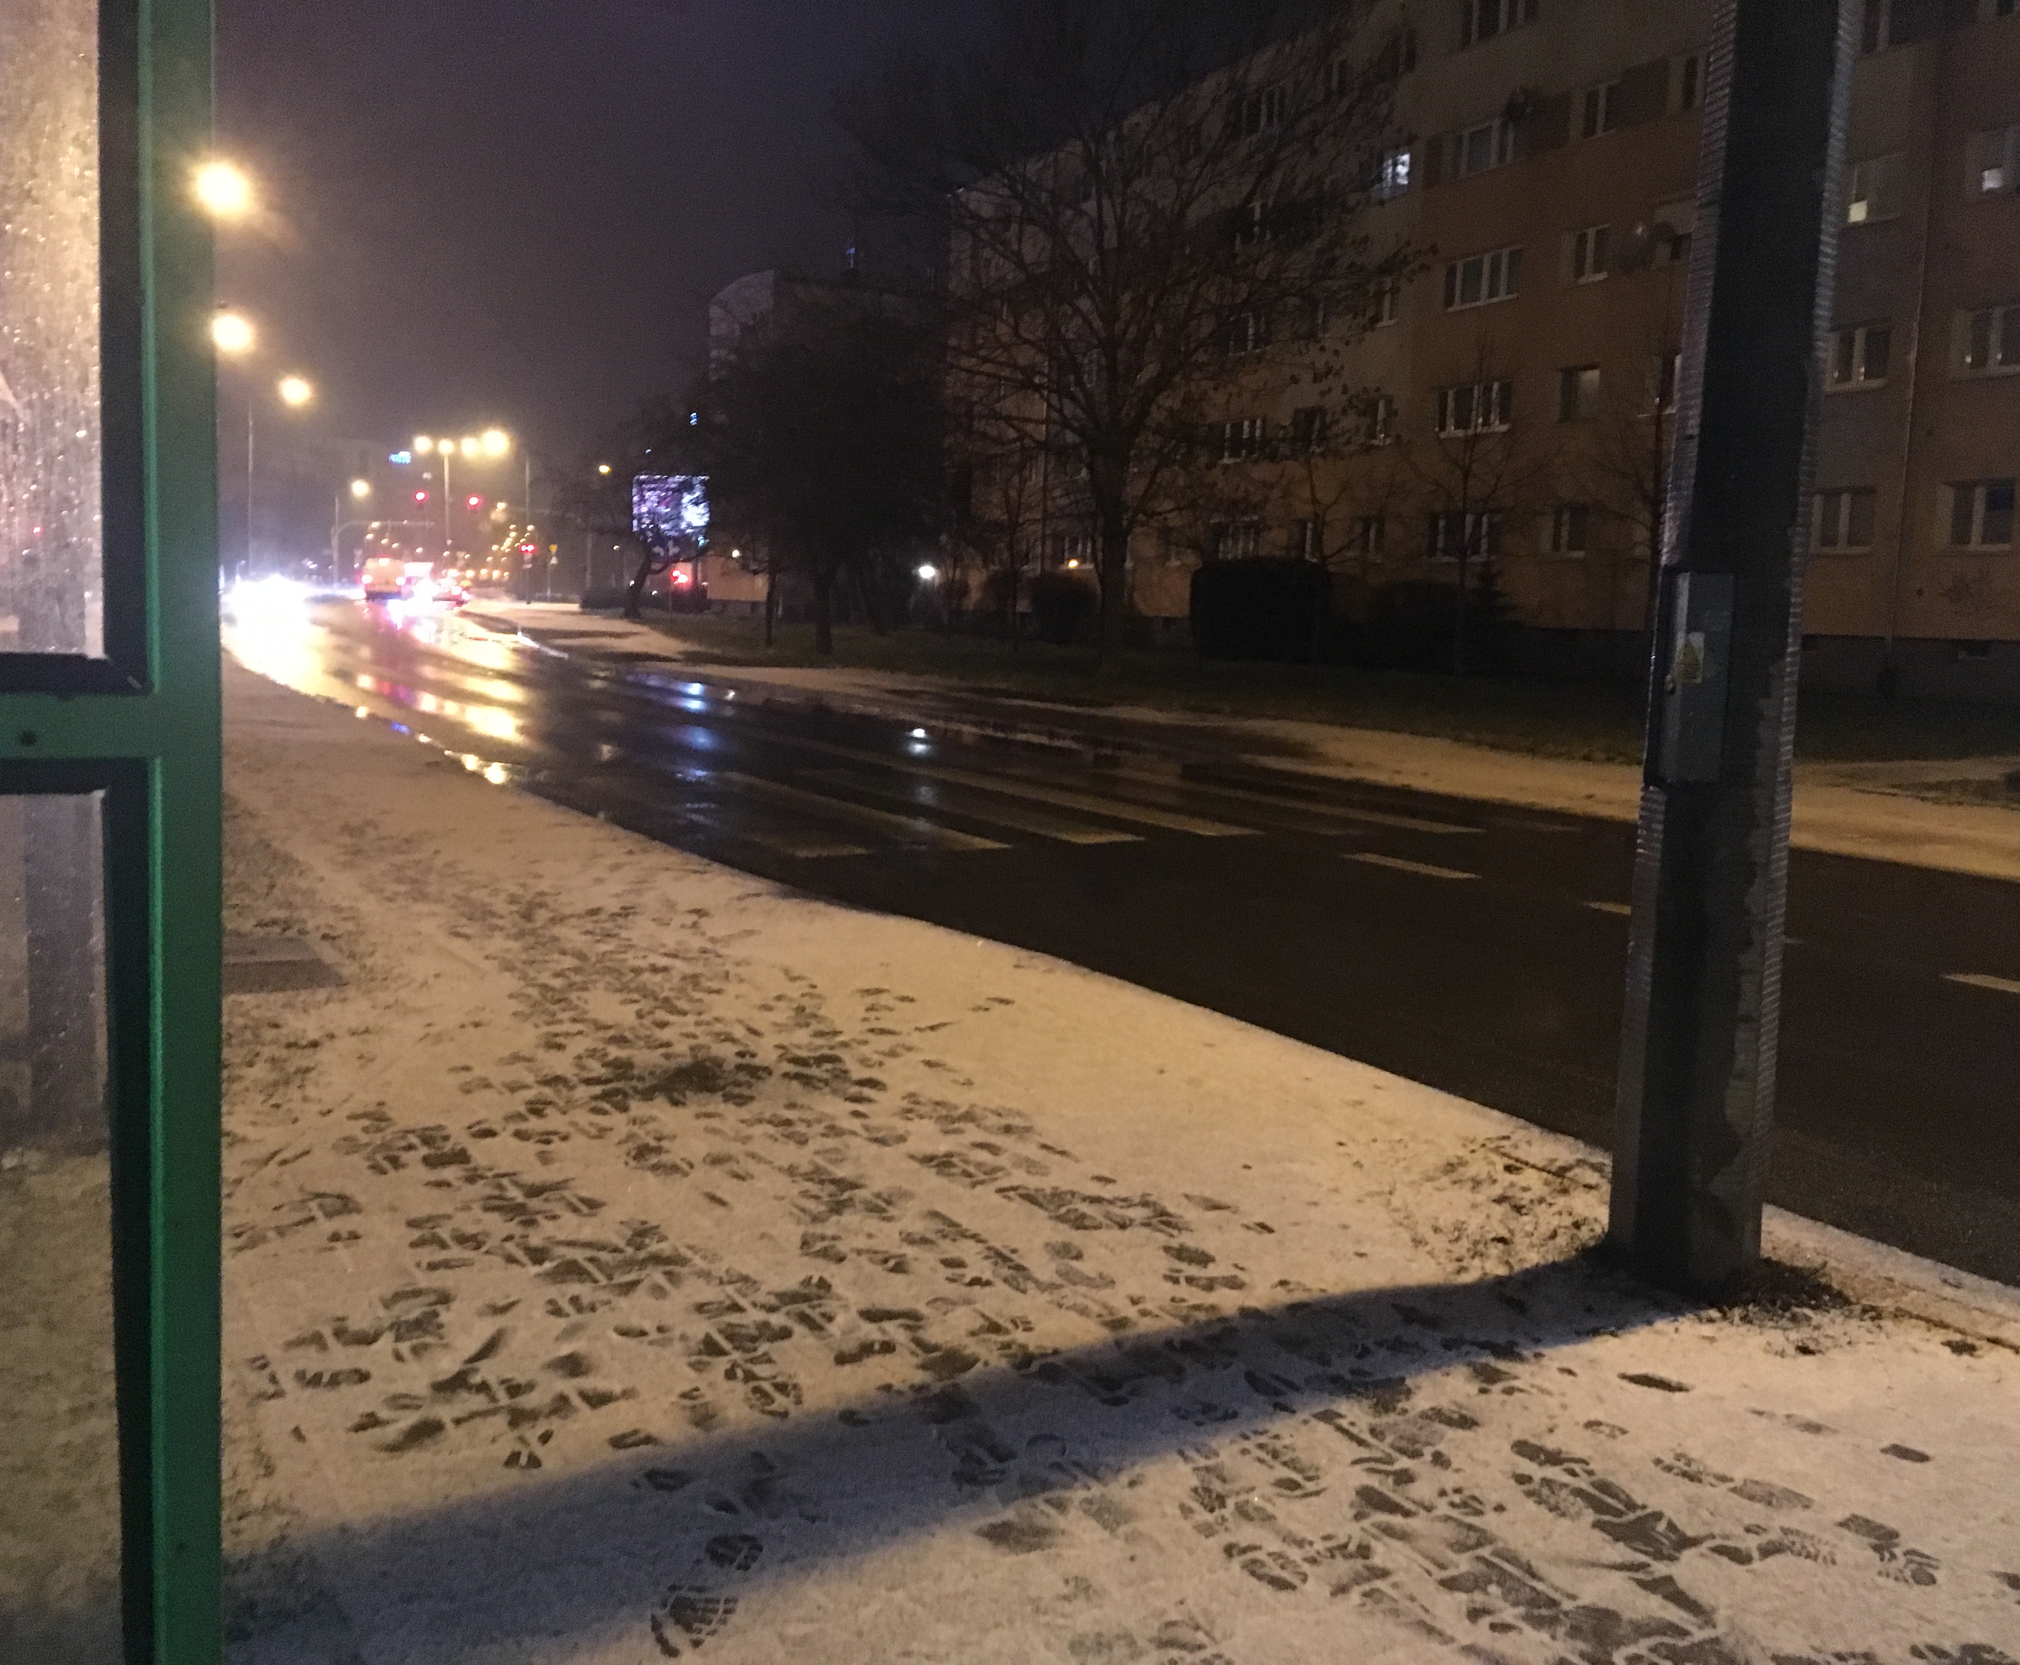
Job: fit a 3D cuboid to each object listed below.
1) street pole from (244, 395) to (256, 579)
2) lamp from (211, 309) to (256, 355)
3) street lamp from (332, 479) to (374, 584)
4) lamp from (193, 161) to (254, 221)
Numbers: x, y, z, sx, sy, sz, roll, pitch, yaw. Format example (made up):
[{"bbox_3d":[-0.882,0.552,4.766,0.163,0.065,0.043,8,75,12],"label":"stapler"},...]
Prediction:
[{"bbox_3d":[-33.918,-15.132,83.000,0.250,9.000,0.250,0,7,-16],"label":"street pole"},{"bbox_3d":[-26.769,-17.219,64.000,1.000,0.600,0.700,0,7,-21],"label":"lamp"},{"bbox_3d":[-56.701,-25.590,160.000,2.800,9.200,0.500,0,7,-18],"label":"street lamp"},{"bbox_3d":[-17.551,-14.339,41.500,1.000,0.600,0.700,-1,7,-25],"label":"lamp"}]

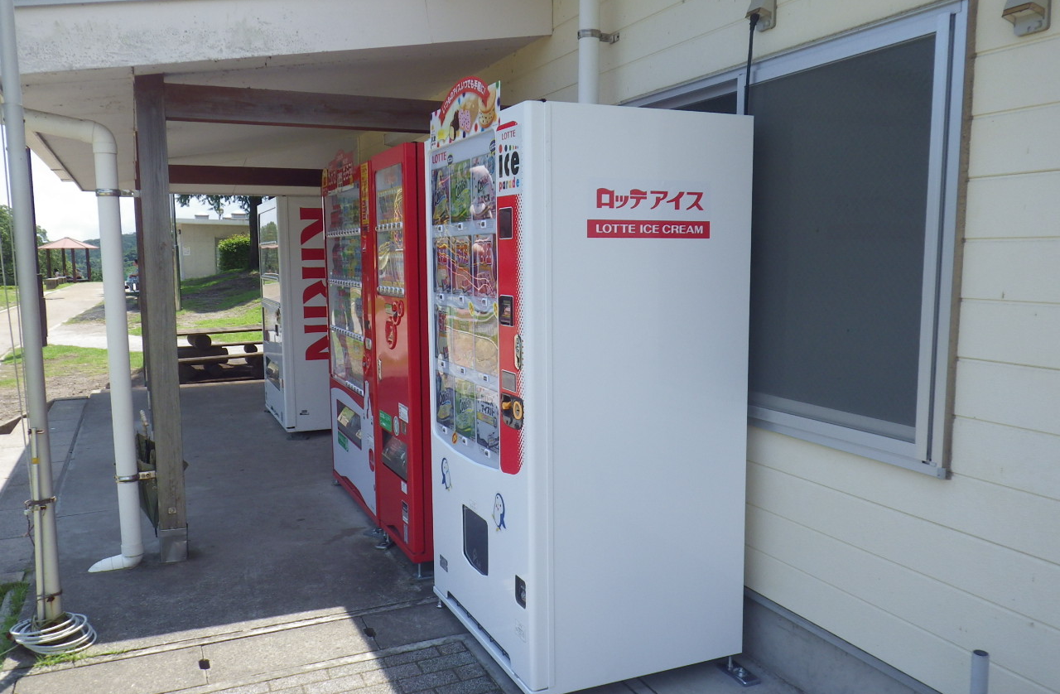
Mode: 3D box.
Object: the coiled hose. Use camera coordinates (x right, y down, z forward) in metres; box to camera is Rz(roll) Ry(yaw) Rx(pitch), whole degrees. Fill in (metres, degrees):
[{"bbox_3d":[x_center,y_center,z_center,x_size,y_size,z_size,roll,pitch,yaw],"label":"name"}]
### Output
[{"bbox_3d":[-1.786,1.068,3.223,0.290,0.068,0.270,-3,7,-24],"label":"coiled hose"}]

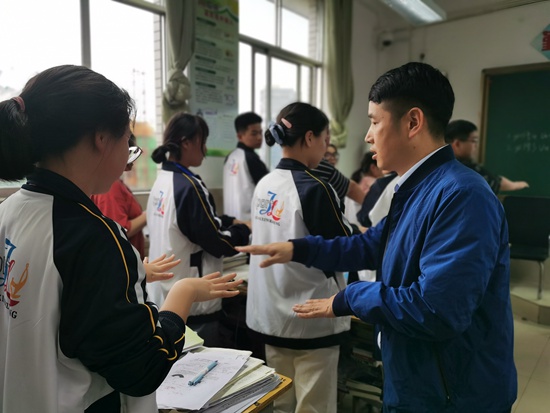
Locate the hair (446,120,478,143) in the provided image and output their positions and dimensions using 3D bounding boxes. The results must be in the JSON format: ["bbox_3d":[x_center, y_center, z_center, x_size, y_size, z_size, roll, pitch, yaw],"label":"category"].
[{"bbox_3d":[1.167,-0.469,2.700,0.195,0.145,0.165,5,8,25],"label":"hair"}]

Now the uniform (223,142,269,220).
[{"bbox_3d":[-0.156,-0.080,2.852,0.380,0.680,0.500,-4,9,-34],"label":"uniform"}]

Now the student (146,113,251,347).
[{"bbox_3d":[-0.311,0.401,1.925,0.500,1.600,0.480,-5,9,-38],"label":"student"}]

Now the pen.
[{"bbox_3d":[-0.198,0.464,1.200,0.016,0.013,0.145,4,8,25],"label":"pen"}]

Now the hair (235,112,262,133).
[{"bbox_3d":[-0.172,-0.541,2.780,0.185,0.140,0.155,6,9,31],"label":"hair"}]

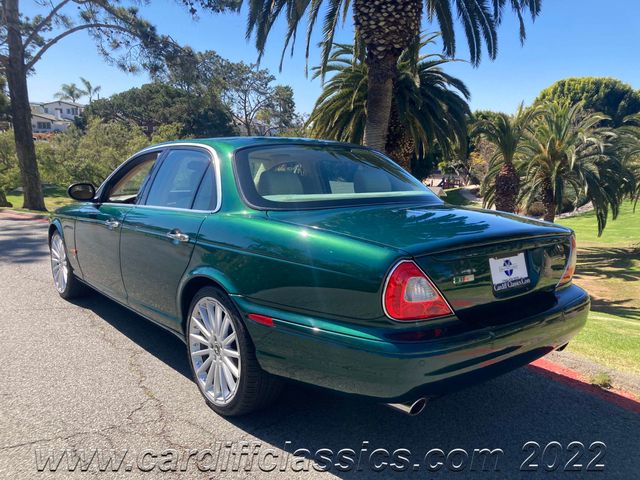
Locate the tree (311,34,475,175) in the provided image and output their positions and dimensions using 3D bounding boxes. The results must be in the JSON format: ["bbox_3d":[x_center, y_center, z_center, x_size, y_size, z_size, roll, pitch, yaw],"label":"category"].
[{"bbox_3d":[2.685,-4.346,20.000,6.300,7.200,6.300,1,7,0],"label":"tree"}]

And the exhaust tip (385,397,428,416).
[{"bbox_3d":[0.345,0.645,2.065,0.075,0.072,0.140,-5,10,-40],"label":"exhaust tip"}]

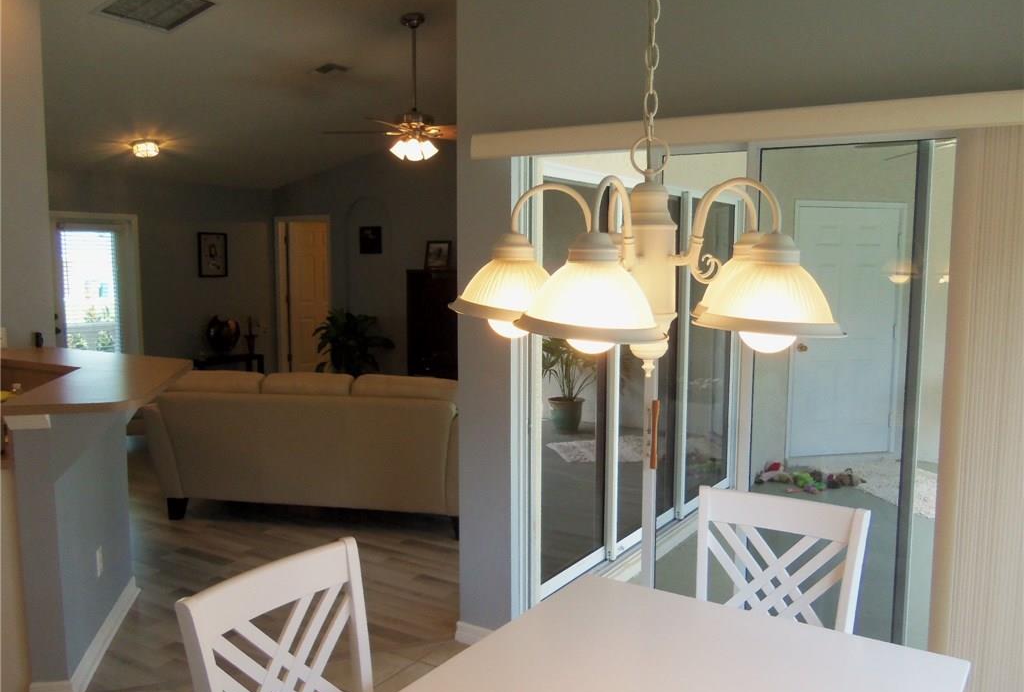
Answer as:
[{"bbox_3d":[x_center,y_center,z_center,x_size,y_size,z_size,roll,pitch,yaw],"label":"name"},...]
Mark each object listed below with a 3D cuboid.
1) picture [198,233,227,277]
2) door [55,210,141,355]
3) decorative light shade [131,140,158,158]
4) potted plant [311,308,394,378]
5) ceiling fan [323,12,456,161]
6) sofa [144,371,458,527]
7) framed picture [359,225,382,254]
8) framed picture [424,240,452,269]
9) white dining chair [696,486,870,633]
[{"bbox_3d":[-3.413,-1.039,9.455,0.030,0.495,0.396,4,7,34],"label":"picture"},{"bbox_3d":[-4.179,-0.319,8.404,0.080,2.069,0.930,4,7,34],"label":"door"},{"bbox_3d":[-3.312,-1.788,7.497,0.250,0.110,0.250,4,7,34],"label":"decorative light shade"},{"bbox_3d":[-1.583,0.183,8.293,0.800,1.094,0.800,4,7,34],"label":"potted plant"},{"bbox_3d":[-0.693,-1.819,5.821,1.300,1.032,1.300,4,7,34],"label":"ceiling fan"},{"bbox_3d":[-1.137,0.606,5.251,2.078,0.900,0.950,1,6,9],"label":"sofa"},{"bbox_3d":[-1.551,-1.160,9.111,0.334,0.297,0.030,4,7,34],"label":"framed picture"},{"bbox_3d":[-0.727,-0.887,8.162,0.315,0.300,0.050,4,-5,34],"label":"framed picture"},{"bbox_3d":[0.619,0.923,2.158,0.465,0.950,0.540,4,7,31],"label":"white dining chair"}]

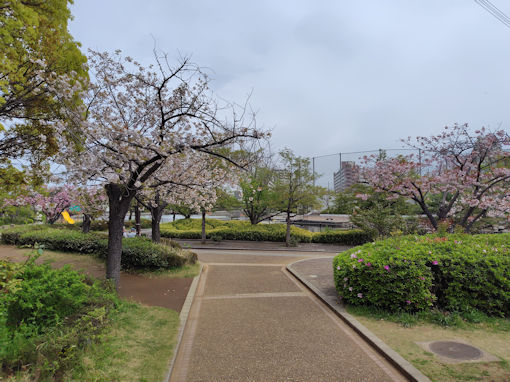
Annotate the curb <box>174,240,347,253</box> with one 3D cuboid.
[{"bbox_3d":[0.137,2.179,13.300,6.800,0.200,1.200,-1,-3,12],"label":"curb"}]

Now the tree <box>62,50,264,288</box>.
[{"bbox_3d":[-1.797,-0.422,6.650,3.900,4.600,3.700,0,-3,0],"label":"tree"}]

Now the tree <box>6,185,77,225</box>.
[{"bbox_3d":[-14.952,1.075,23.500,4.900,3.200,4.400,0,-3,0],"label":"tree"}]

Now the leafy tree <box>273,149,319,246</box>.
[{"bbox_3d":[1.578,0.273,13.200,1.800,3.800,1.800,0,-3,0],"label":"leafy tree"}]

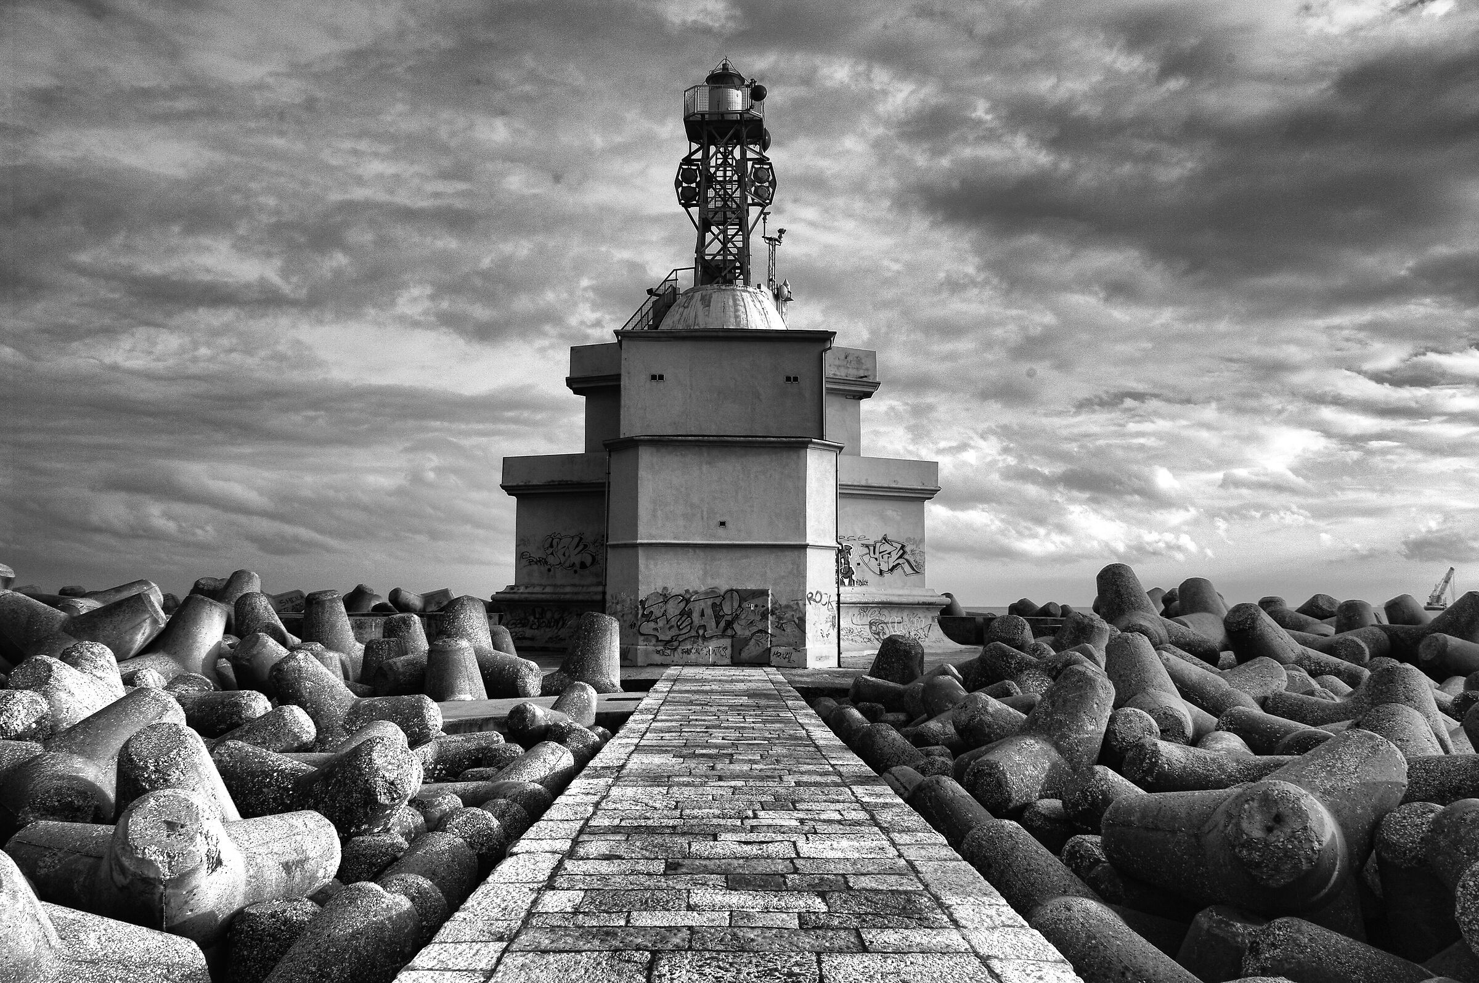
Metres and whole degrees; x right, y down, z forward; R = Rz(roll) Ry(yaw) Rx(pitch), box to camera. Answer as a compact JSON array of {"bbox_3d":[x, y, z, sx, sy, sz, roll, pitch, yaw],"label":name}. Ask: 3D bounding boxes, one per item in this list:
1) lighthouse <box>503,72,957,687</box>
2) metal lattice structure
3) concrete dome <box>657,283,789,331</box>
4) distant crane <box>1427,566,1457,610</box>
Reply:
[{"bbox_3d":[-0.638,-6.168,41.058,15.600,24.100,17.600,0,-6,-1],"label":"lighthouse"},{"bbox_3d":[-0.608,-13.006,44.890,4.100,9.800,3.300,0,-6,-1],"label":"metal lattice structure"},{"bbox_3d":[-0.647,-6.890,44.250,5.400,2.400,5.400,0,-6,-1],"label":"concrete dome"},{"bbox_3d":[575.707,79.727,910.406,22.000,36.000,14.000,-4,-7,32],"label":"distant crane"}]

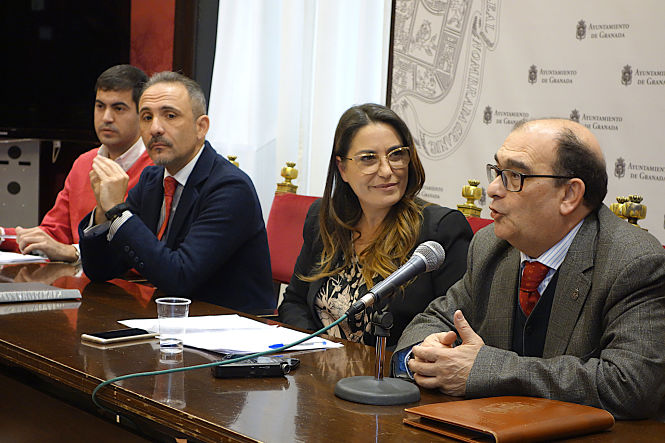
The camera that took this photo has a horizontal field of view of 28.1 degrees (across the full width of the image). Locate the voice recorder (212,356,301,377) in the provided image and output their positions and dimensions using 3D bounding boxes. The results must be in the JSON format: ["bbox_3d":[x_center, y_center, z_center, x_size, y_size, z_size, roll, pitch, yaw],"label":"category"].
[{"bbox_3d":[-0.143,0.270,2.474,0.156,0.025,0.064,1,6,-15],"label":"voice recorder"}]

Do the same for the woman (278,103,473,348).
[{"bbox_3d":[0.011,0.379,2.881,0.490,1.260,0.700,8,8,38],"label":"woman"}]

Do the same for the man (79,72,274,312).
[{"bbox_3d":[-0.470,0.266,3.465,0.740,1.310,0.540,-2,8,-41],"label":"man"}]

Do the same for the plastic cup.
[{"bbox_3d":[-0.316,0.208,2.627,0.071,0.099,0.071,3,6,0],"label":"plastic cup"}]

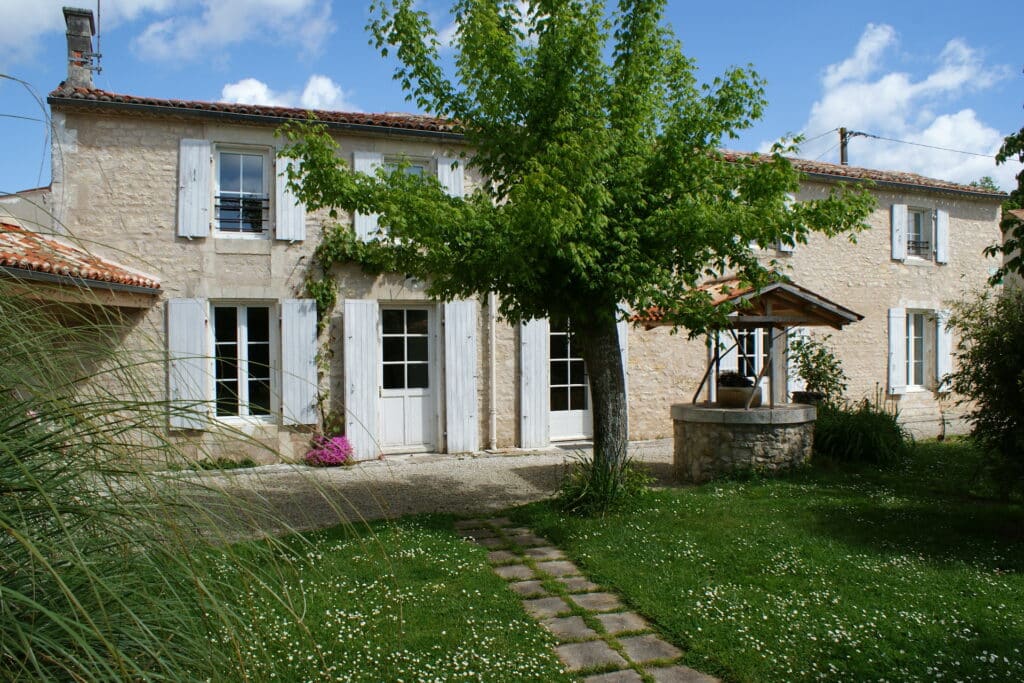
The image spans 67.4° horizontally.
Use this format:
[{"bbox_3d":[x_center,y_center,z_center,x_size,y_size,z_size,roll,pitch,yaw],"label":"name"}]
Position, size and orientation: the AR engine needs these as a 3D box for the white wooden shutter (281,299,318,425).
[{"bbox_3d":[-2.857,0.277,10.362,0.450,1.690,0.050,-1,0,-23],"label":"white wooden shutter"}]

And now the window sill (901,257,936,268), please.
[{"bbox_3d":[7.930,-1.520,14.966,0.860,0.130,0.220,-1,0,-23],"label":"window sill"}]

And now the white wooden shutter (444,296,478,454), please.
[{"bbox_3d":[-0.726,0.523,11.257,0.480,2.200,0.050,-1,0,-23],"label":"white wooden shutter"}]

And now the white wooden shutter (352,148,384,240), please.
[{"bbox_3d":[-2.000,-2.014,10.728,0.390,1.220,0.050,-1,0,-23],"label":"white wooden shutter"}]

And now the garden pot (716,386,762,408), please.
[{"bbox_3d":[2.871,0.708,9.680,0.550,0.265,0.530,0,0,16],"label":"garden pot"}]

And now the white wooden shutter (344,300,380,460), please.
[{"bbox_3d":[-2.080,0.529,10.688,0.460,2.200,0.050,-1,0,-23],"label":"white wooden shutter"}]

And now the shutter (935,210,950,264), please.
[{"bbox_3d":[9.147,-2.224,16.293,0.367,1.148,0.045,-1,0,-23],"label":"shutter"}]

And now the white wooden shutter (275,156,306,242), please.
[{"bbox_3d":[-3.123,-2.095,10.864,0.411,1.317,0.045,-1,0,-23],"label":"white wooden shutter"}]

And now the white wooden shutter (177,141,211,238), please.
[{"bbox_3d":[-4.074,-1.963,9.856,0.360,1.240,0.050,-1,0,-23],"label":"white wooden shutter"}]

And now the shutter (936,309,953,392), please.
[{"bbox_3d":[9.215,0.195,16.321,0.433,1.783,0.045,-1,0,-23],"label":"shutter"}]

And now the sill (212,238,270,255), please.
[{"bbox_3d":[-3.759,-1.311,10.769,0.768,0.210,0.250,-1,0,-23],"label":"sill"}]

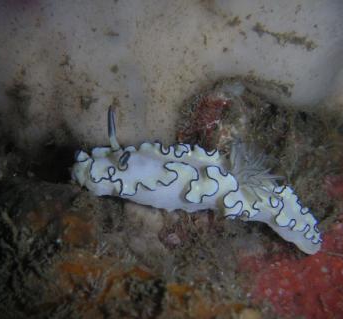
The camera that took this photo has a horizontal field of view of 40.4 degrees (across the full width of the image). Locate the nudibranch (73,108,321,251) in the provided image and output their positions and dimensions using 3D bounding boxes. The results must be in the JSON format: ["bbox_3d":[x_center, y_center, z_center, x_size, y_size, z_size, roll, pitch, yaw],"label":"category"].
[{"bbox_3d":[0.008,0.005,0.110,0.060,0.014,0.015,19,44,0],"label":"nudibranch"}]

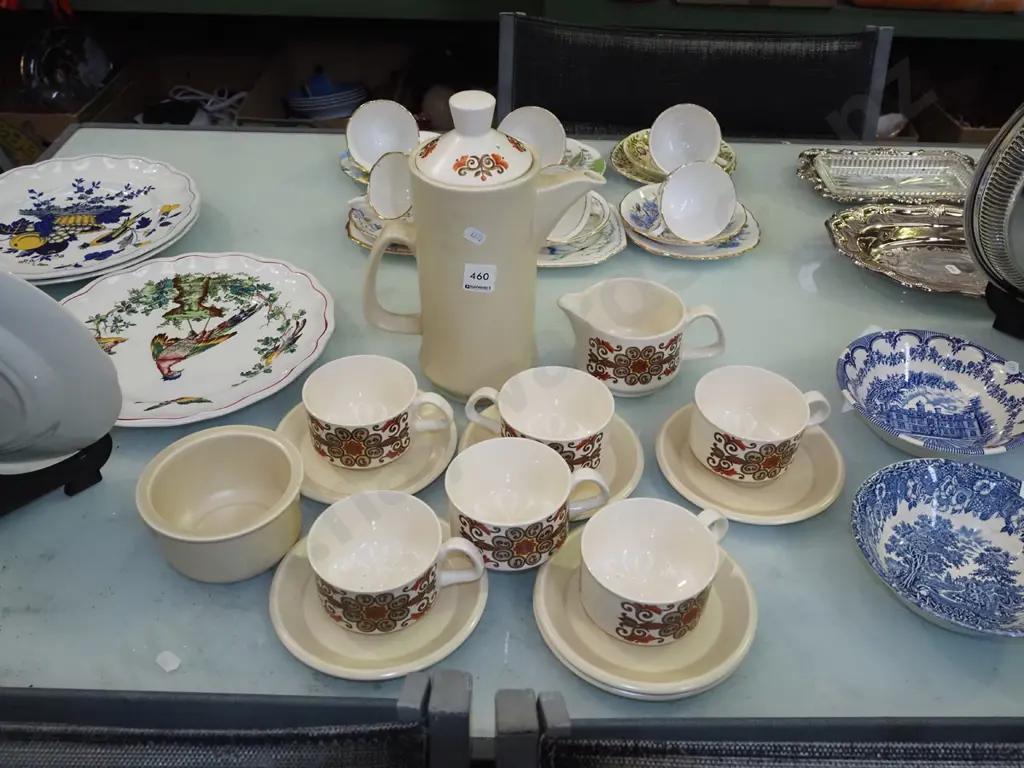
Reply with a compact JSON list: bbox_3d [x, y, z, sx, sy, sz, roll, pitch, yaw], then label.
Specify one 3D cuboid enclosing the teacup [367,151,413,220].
[{"bbox_3d":[-0.113,-0.219,1.068,0.087,0.082,0.060,30,17,32],"label":"teacup"}]

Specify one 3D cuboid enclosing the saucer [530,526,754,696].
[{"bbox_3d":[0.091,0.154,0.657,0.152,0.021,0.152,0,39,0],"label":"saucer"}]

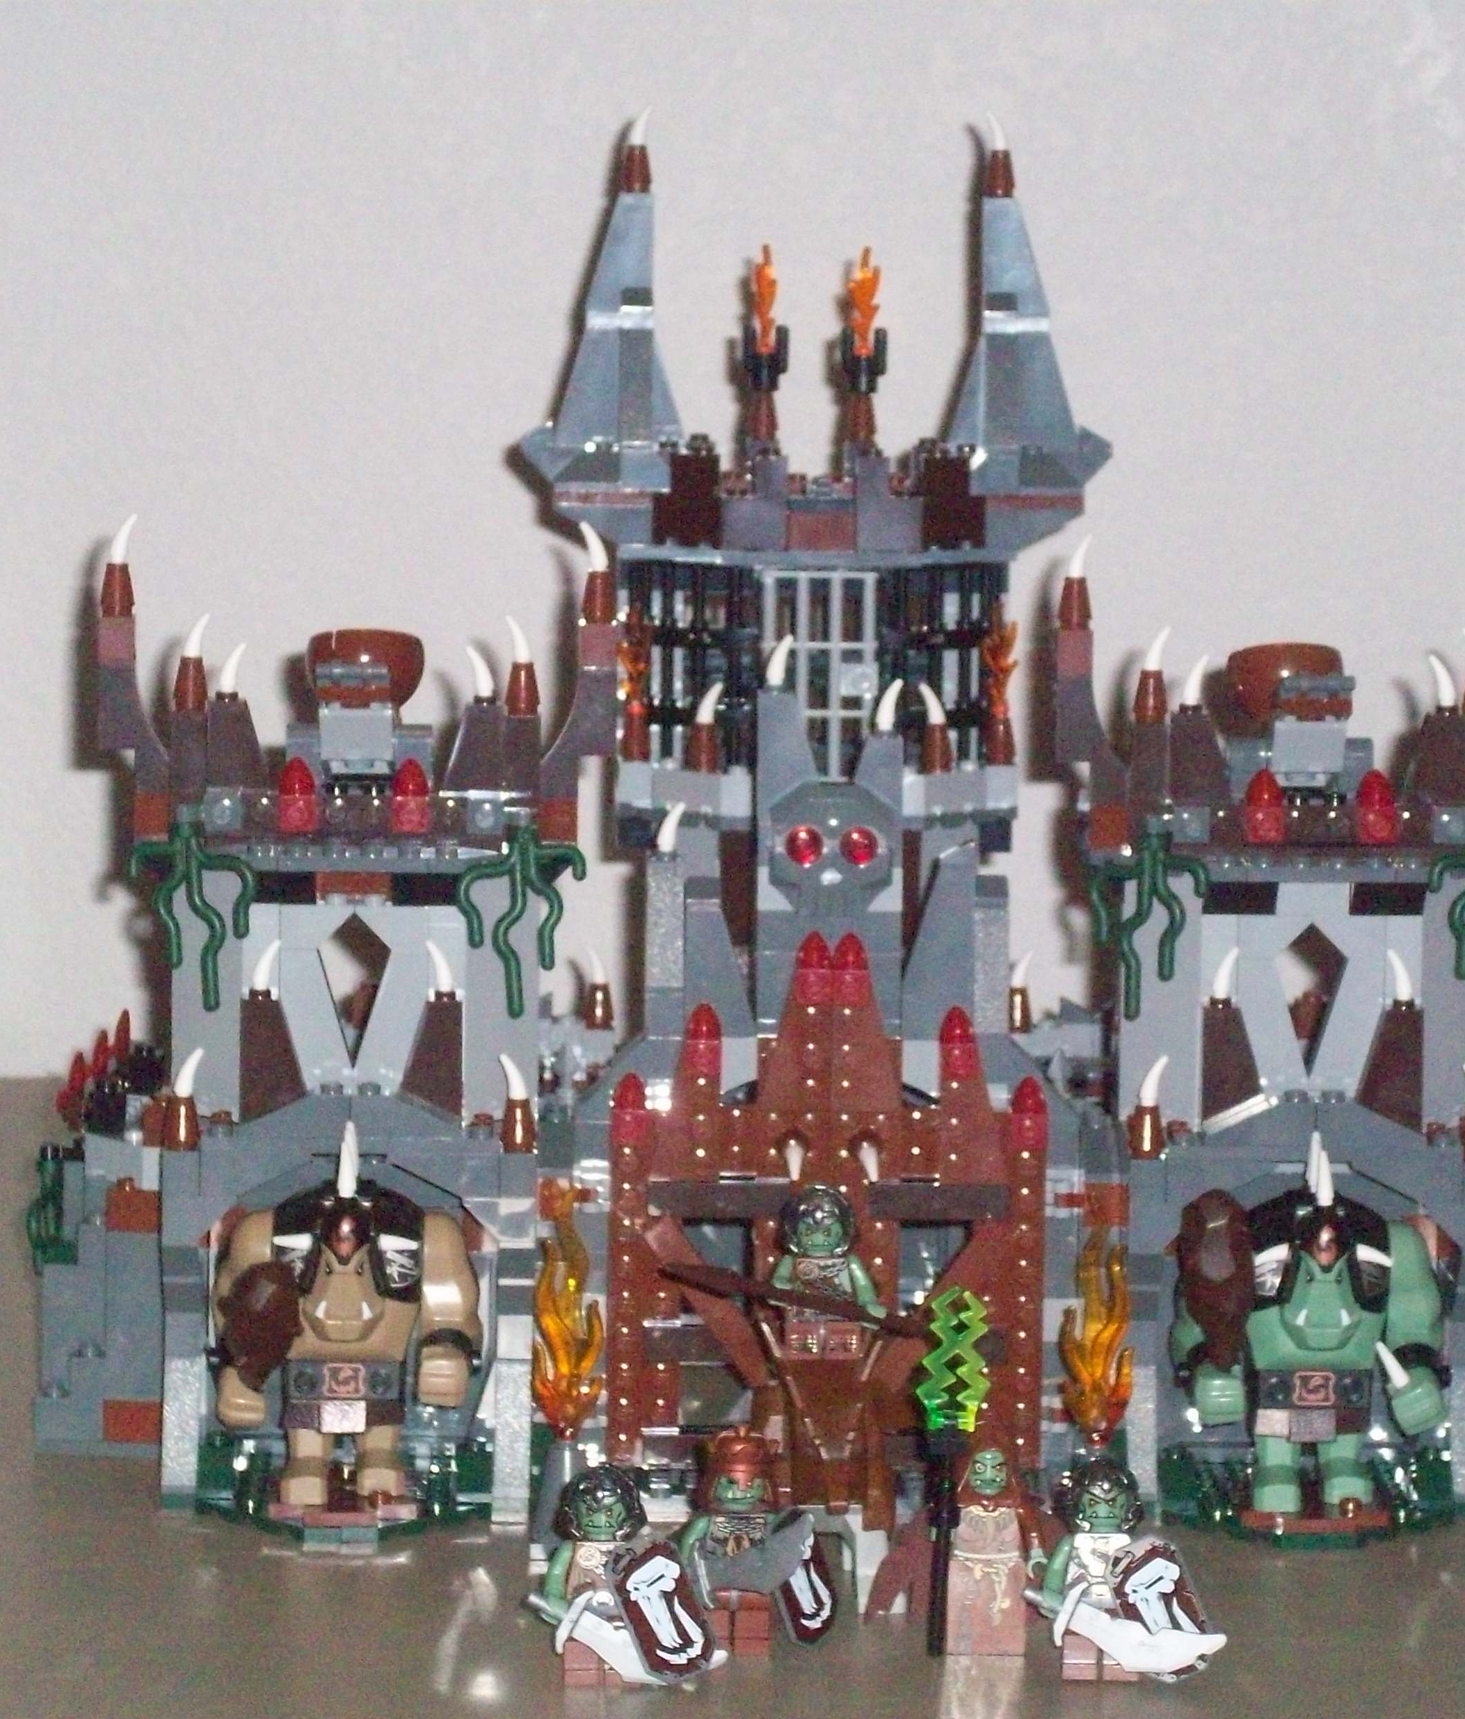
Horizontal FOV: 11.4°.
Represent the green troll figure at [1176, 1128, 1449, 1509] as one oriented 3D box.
[{"bbox_3d":[0.125,0.099,1.593,0.059,0.083,0.044,1,9,0],"label":"green troll figure"}]

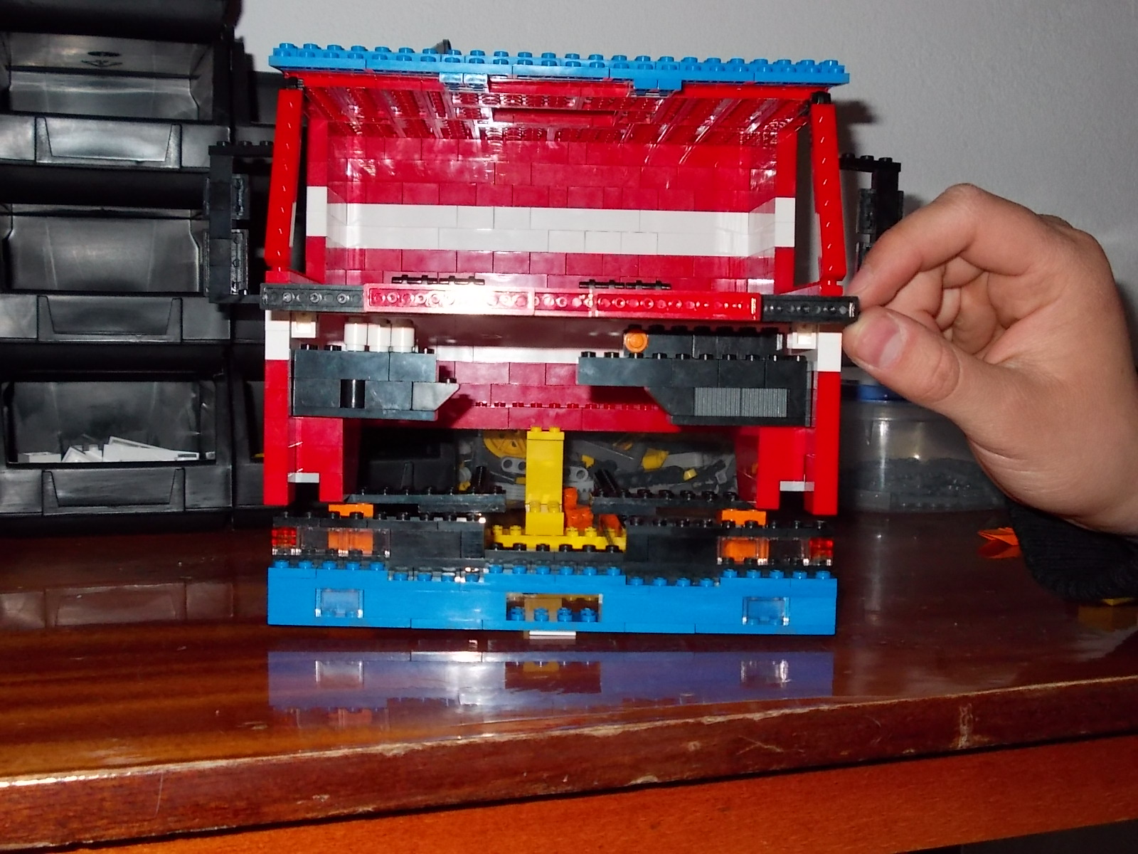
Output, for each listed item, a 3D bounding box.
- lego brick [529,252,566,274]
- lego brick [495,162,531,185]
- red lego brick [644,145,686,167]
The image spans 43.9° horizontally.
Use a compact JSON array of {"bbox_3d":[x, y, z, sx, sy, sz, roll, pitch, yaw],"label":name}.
[{"bbox_3d":[-0.009,-0.072,0.623,0.016,0.010,0.008,1,4,-1],"label":"lego brick"},{"bbox_3d":[-0.024,-0.111,0.621,0.016,0.010,0.008,1,3,-1],"label":"lego brick"},{"bbox_3d":[0.042,-0.119,0.623,0.018,0.010,0.008,1,3,-2],"label":"red lego brick"}]

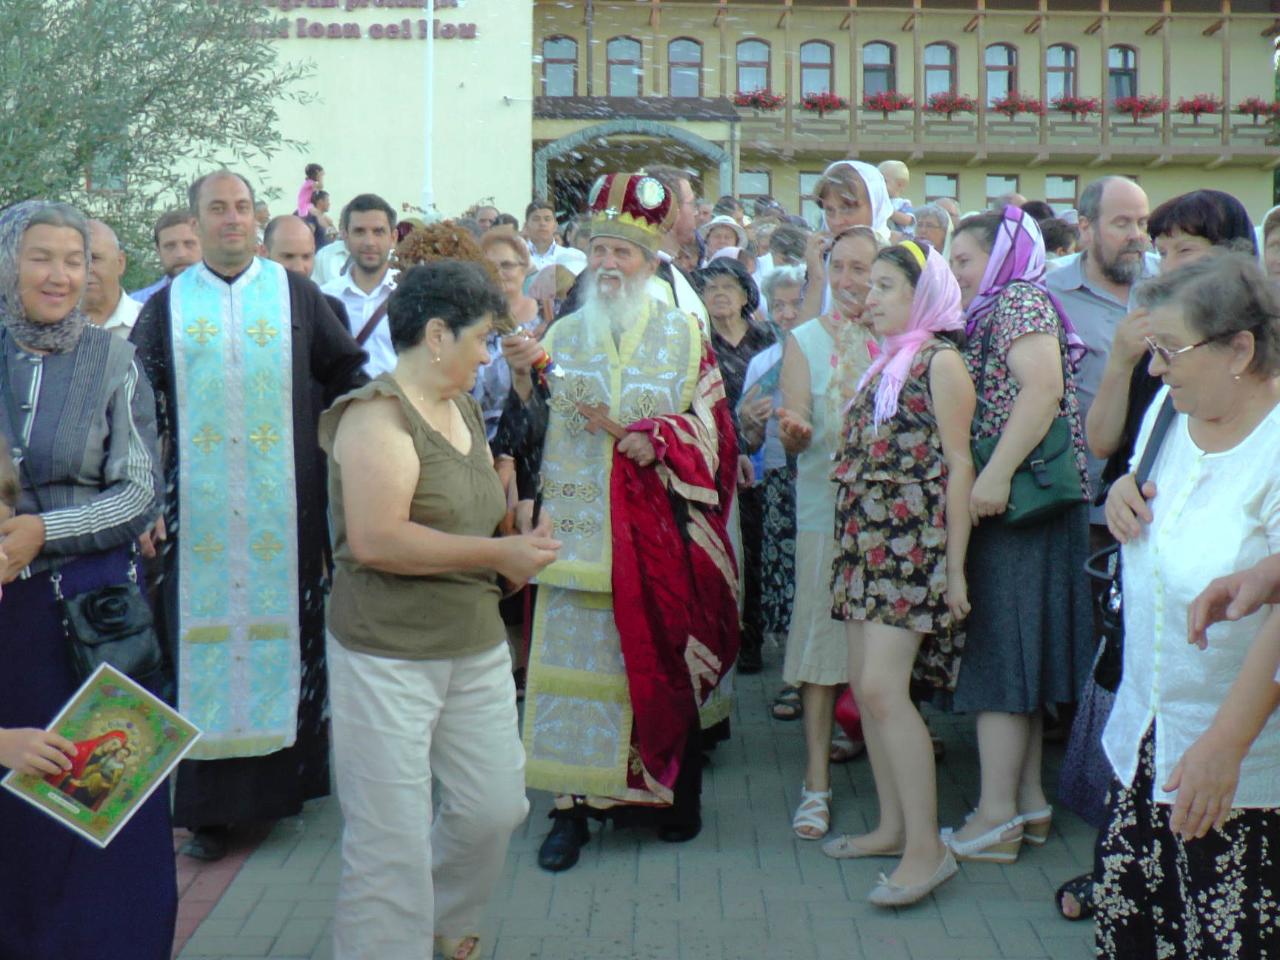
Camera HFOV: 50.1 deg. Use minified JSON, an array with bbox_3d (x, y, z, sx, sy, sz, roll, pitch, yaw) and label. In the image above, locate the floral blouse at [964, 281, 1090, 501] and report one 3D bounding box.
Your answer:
[{"bbox_3d":[0.960,-0.238,3.450,0.330,0.560,0.430,-1,8,-10],"label":"floral blouse"}]

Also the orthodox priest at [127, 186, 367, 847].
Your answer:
[{"bbox_3d":[-0.991,0.085,3.550,0.610,1.740,0.430,0,8,2],"label":"orthodox priest"}]

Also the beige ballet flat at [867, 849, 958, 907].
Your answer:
[{"bbox_3d":[0.674,0.982,3.380,0.245,0.080,0.085,-13,12,-18],"label":"beige ballet flat"}]

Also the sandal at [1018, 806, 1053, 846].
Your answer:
[{"bbox_3d":[0.985,0.935,3.680,0.240,0.108,0.088,1,8,6],"label":"sandal"}]

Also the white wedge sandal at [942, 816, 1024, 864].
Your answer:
[{"bbox_3d":[0.877,0.928,3.567,0.240,0.108,0.085,1,8,6],"label":"white wedge sandal"}]

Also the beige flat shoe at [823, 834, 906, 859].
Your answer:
[{"bbox_3d":[0.600,0.947,3.601,0.240,0.063,0.083,-1,8,-7],"label":"beige flat shoe"}]

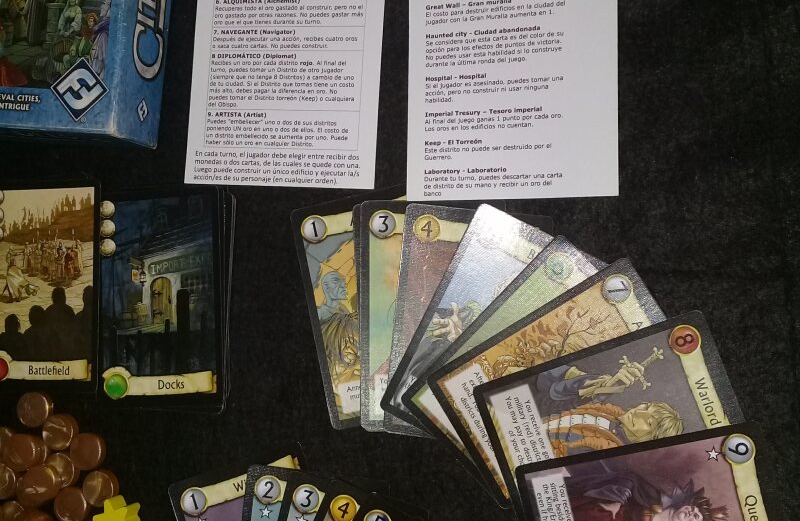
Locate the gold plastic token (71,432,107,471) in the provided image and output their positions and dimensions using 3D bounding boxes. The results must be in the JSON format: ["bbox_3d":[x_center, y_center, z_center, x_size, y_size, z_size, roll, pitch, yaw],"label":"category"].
[{"bbox_3d":[-0.124,0.076,0.380,0.014,0.006,0.014,0,87,12],"label":"gold plastic token"}]

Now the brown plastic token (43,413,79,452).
[{"bbox_3d":[-0.136,0.069,0.383,0.014,0.006,0.014,0,85,10],"label":"brown plastic token"}]

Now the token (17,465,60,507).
[{"bbox_3d":[-0.141,0.088,0.374,0.014,0.006,0.014,0,56,-13],"label":"token"}]

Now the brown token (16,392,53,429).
[{"bbox_3d":[-0.154,0.063,0.403,0.015,0.004,0.015,-1,86,14],"label":"brown token"}]

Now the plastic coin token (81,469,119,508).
[{"bbox_3d":[-0.123,0.094,0.394,0.015,0.004,0.015,-1,86,14],"label":"plastic coin token"}]

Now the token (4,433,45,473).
[{"bbox_3d":[-0.148,0.076,0.379,0.014,0.006,0.014,0,82,12],"label":"token"}]

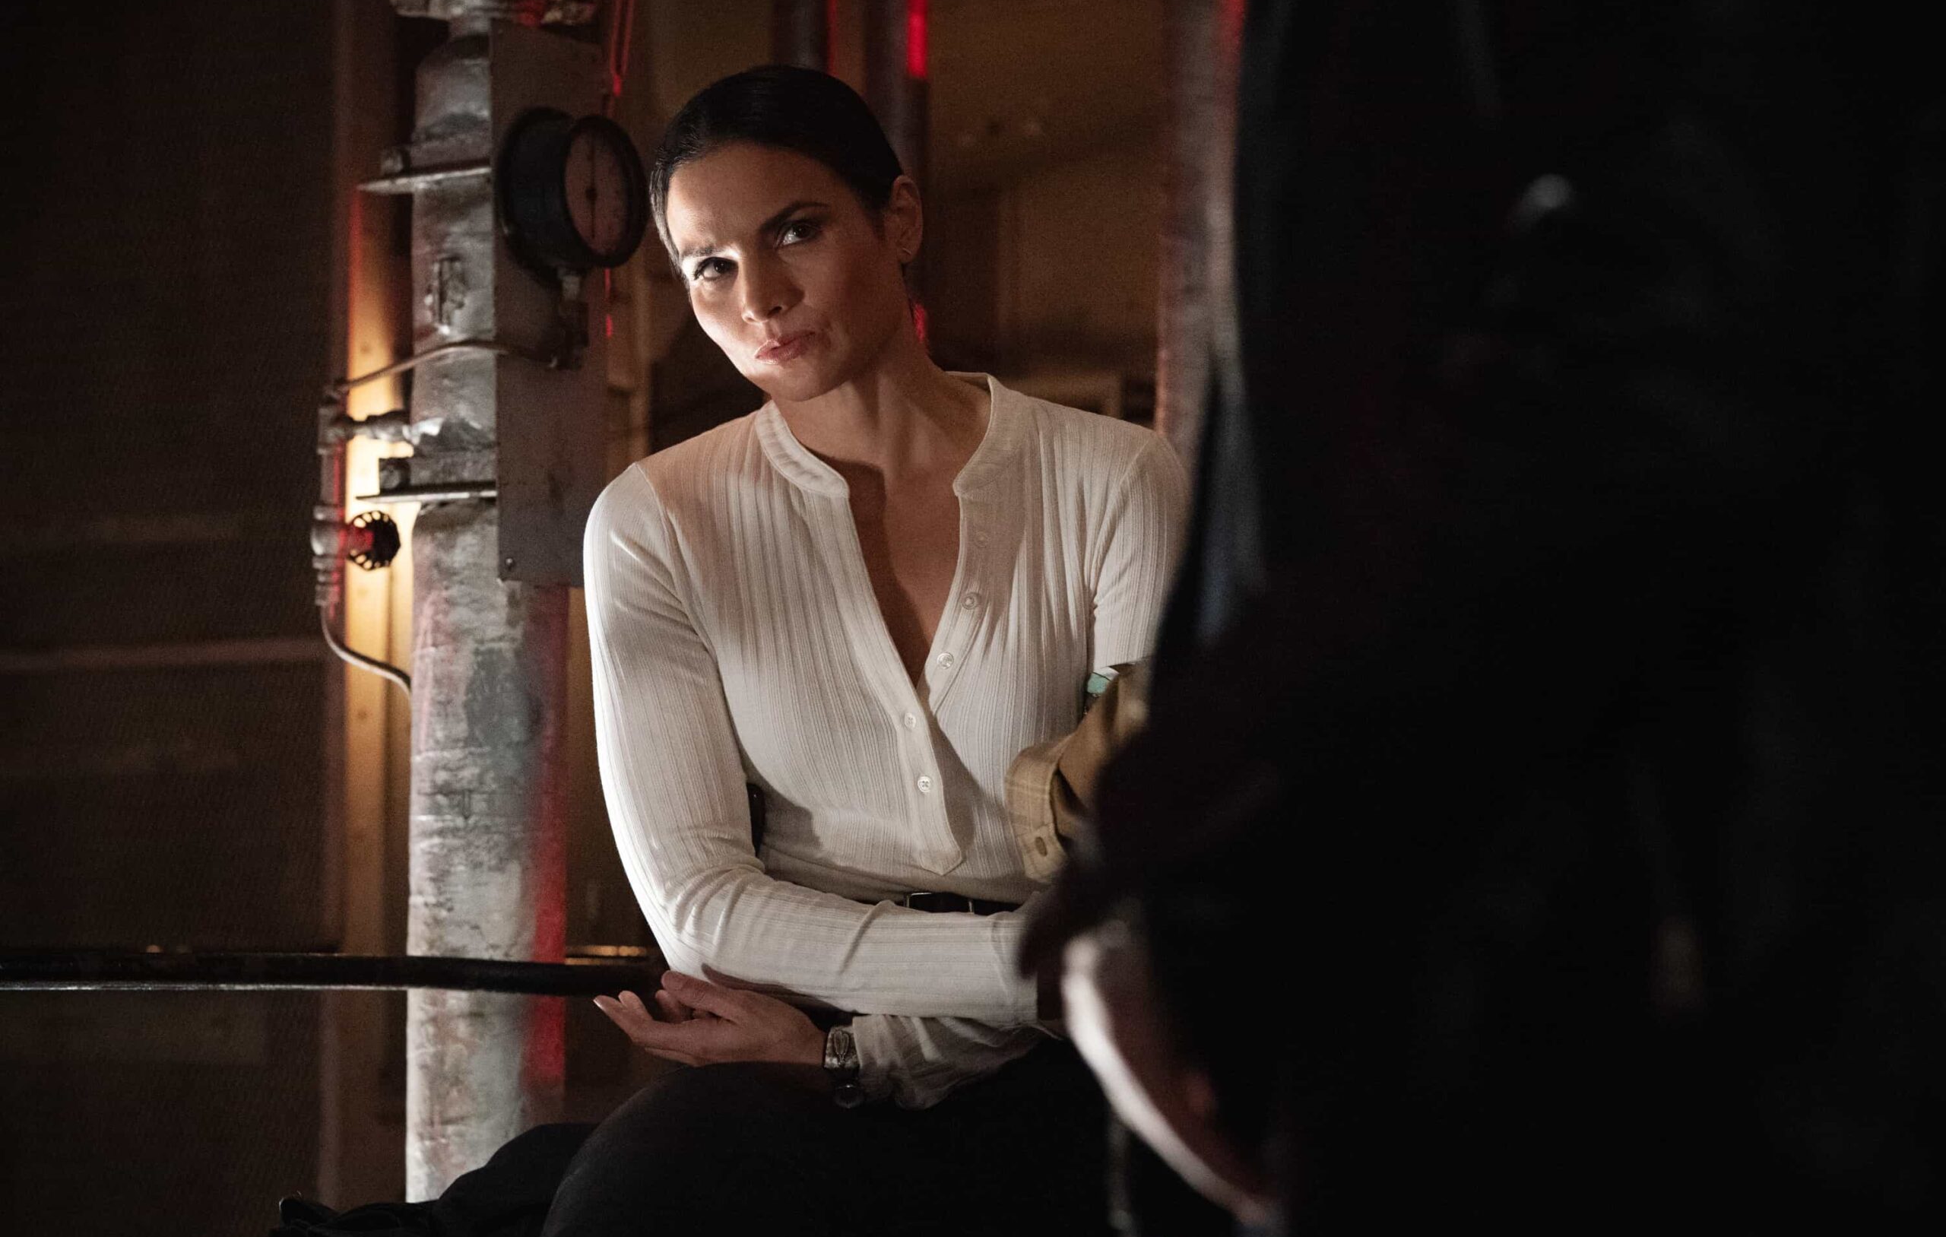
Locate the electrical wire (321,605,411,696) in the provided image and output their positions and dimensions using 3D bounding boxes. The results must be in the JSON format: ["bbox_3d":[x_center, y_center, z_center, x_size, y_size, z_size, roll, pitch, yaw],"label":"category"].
[{"bbox_3d":[-0.488,0.026,3.690,0.074,0.072,0.035,0,-3,10],"label":"electrical wire"}]

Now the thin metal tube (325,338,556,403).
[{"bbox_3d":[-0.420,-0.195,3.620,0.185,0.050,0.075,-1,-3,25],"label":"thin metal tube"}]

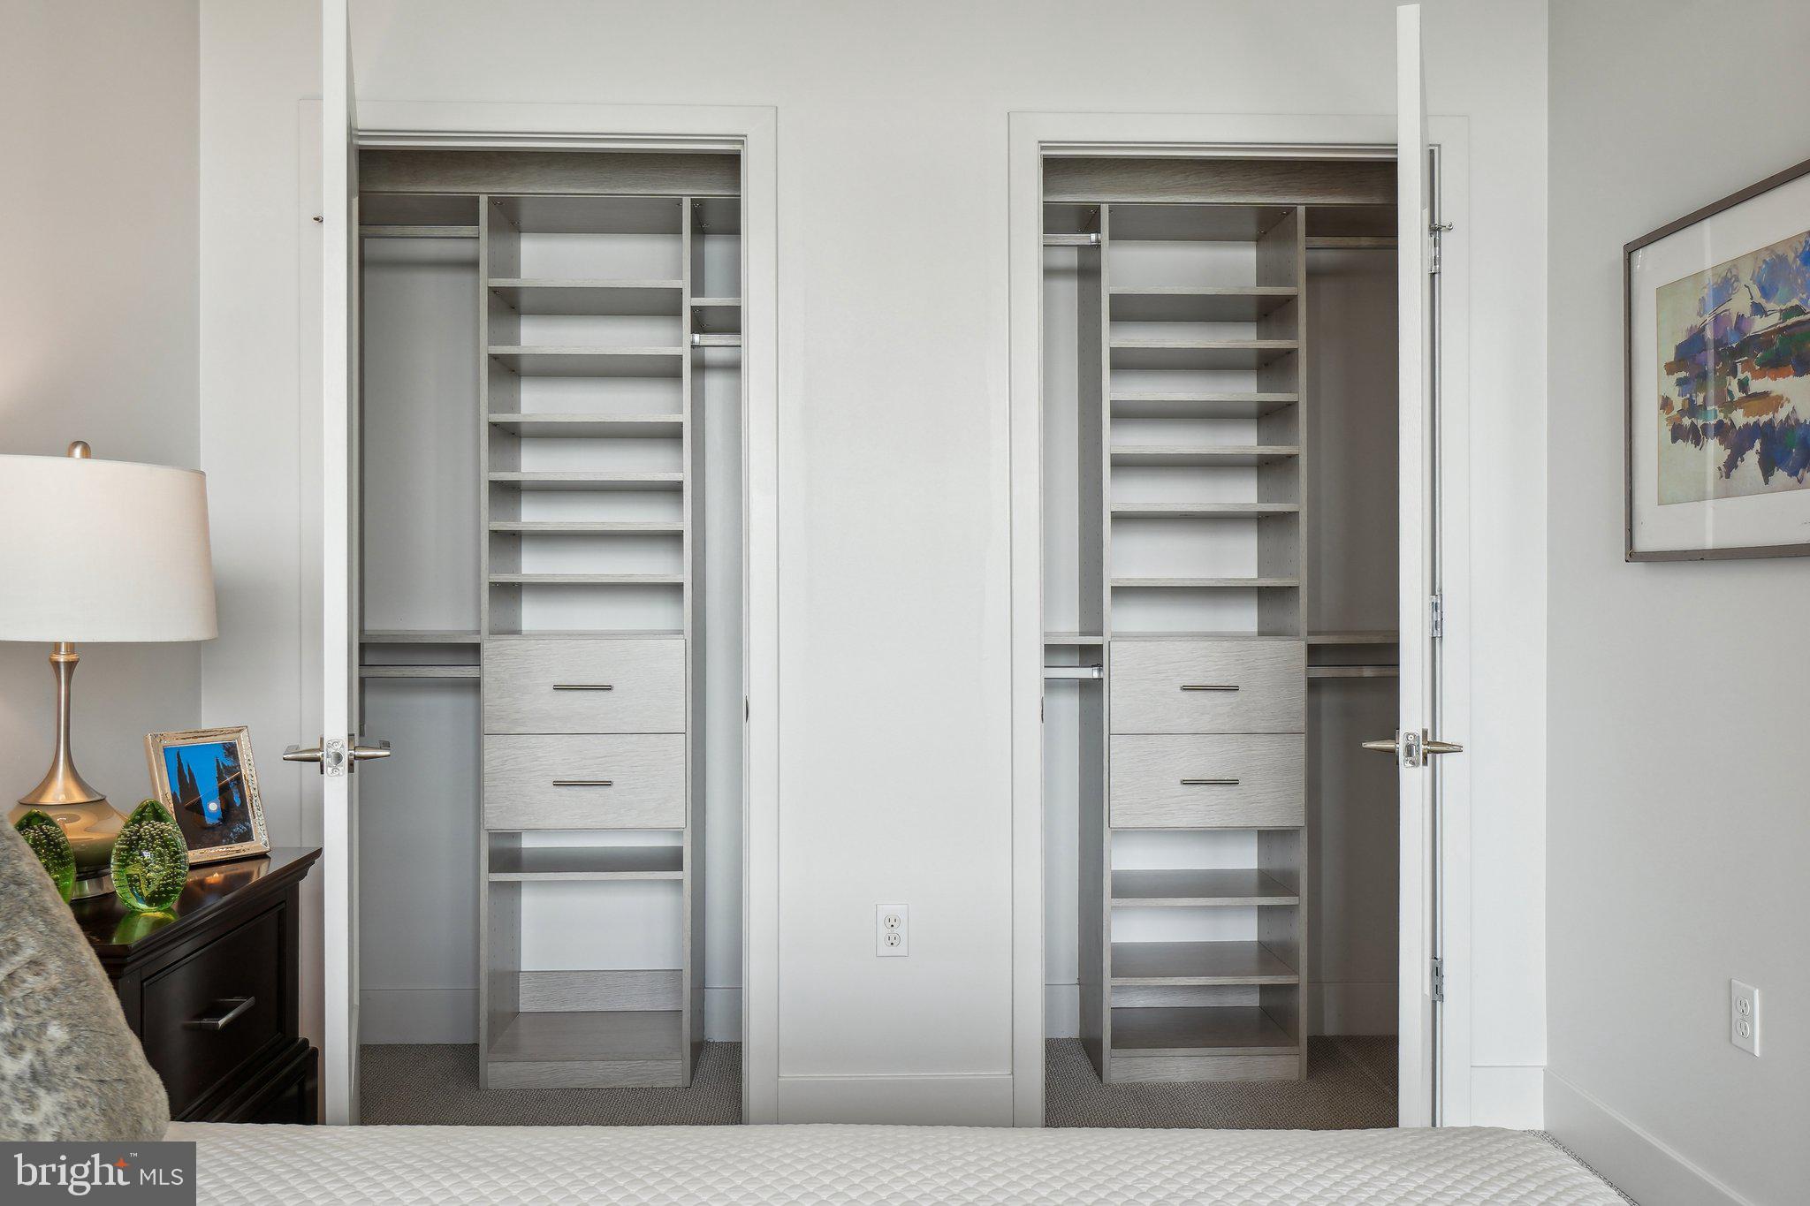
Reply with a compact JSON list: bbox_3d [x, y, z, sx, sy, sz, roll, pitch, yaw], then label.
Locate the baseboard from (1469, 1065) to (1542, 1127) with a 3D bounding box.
[{"bbox_3d":[1.320,1.089,2.980,0.165,0.143,0.015,0,0,-2],"label":"baseboard"}]

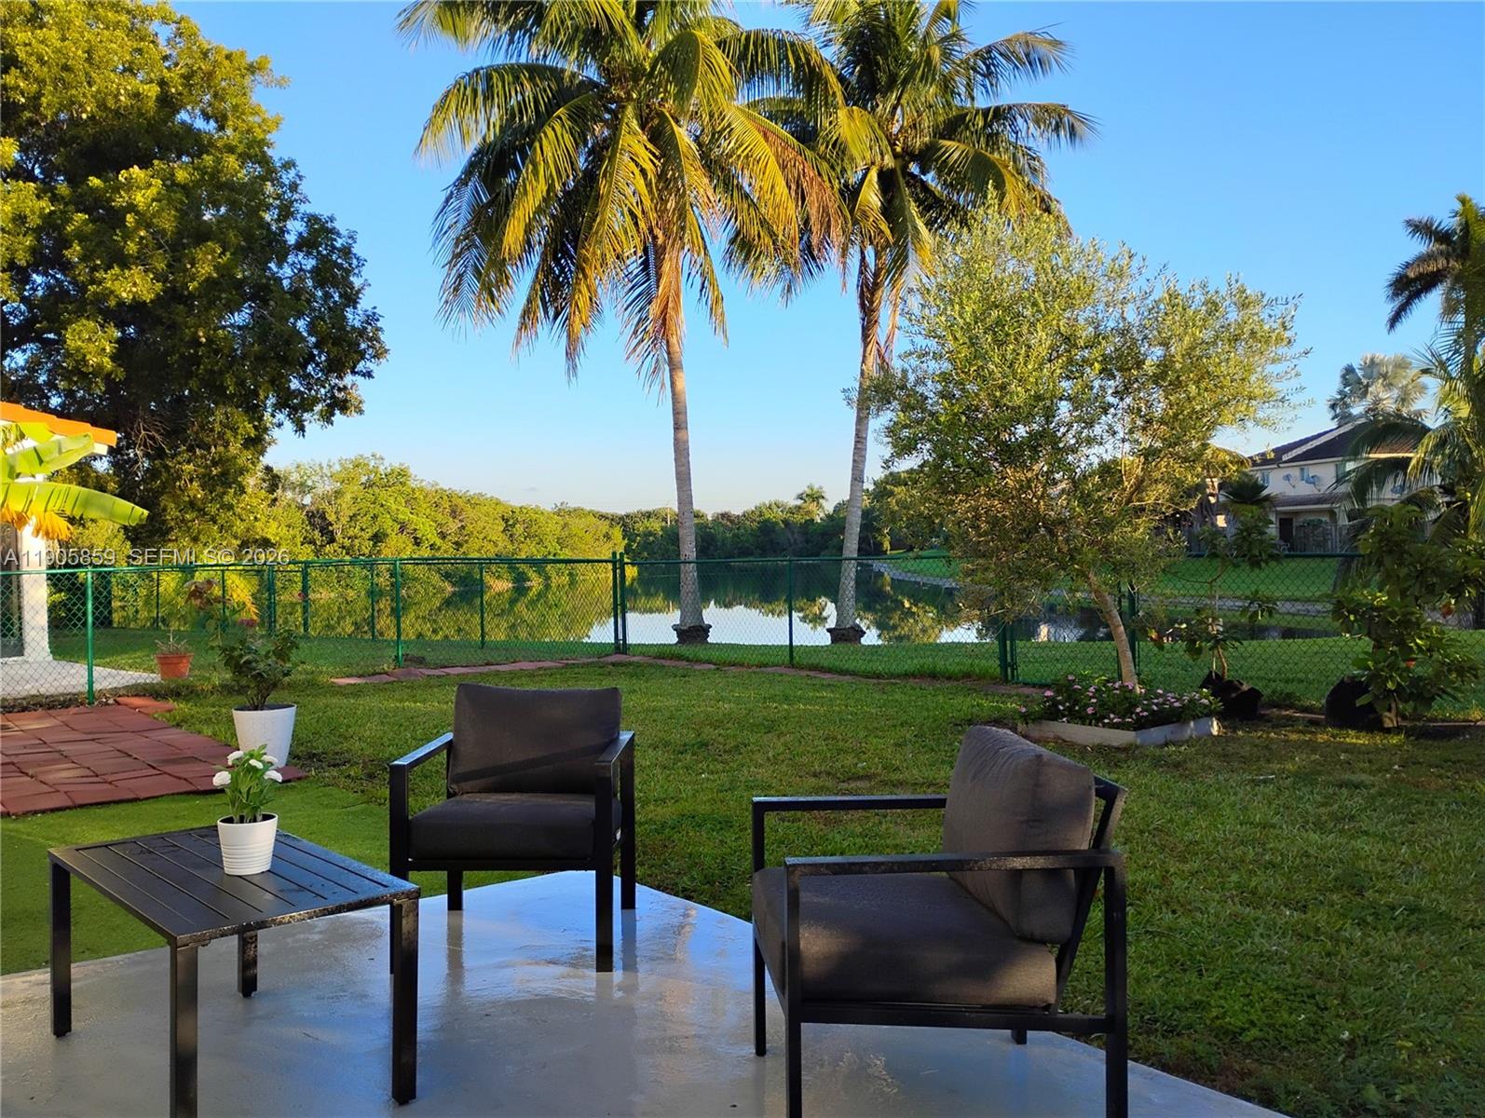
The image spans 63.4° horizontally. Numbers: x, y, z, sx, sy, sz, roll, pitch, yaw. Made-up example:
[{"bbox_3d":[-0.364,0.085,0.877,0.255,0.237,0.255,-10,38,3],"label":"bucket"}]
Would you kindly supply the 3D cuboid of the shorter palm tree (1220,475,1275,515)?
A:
[{"bbox_3d":[20.100,-1.800,48.000,2.400,3.200,2.400,0,0,0],"label":"shorter palm tree"}]

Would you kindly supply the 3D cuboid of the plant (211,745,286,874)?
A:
[{"bbox_3d":[-1.161,0.585,2.830,0.165,0.306,0.158,0,0,0],"label":"plant"}]

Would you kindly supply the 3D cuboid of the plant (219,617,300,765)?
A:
[{"bbox_3d":[-2.950,0.820,7.350,0.510,0.890,0.480,0,0,0],"label":"plant"}]

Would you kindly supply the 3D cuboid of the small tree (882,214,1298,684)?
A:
[{"bbox_3d":[2.420,-0.660,8.380,2.850,3.500,2.700,0,0,0],"label":"small tree"}]

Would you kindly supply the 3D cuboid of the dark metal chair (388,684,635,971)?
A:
[{"bbox_3d":[-0.698,0.825,3.820,0.648,0.775,0.675,0,0,1],"label":"dark metal chair"}]

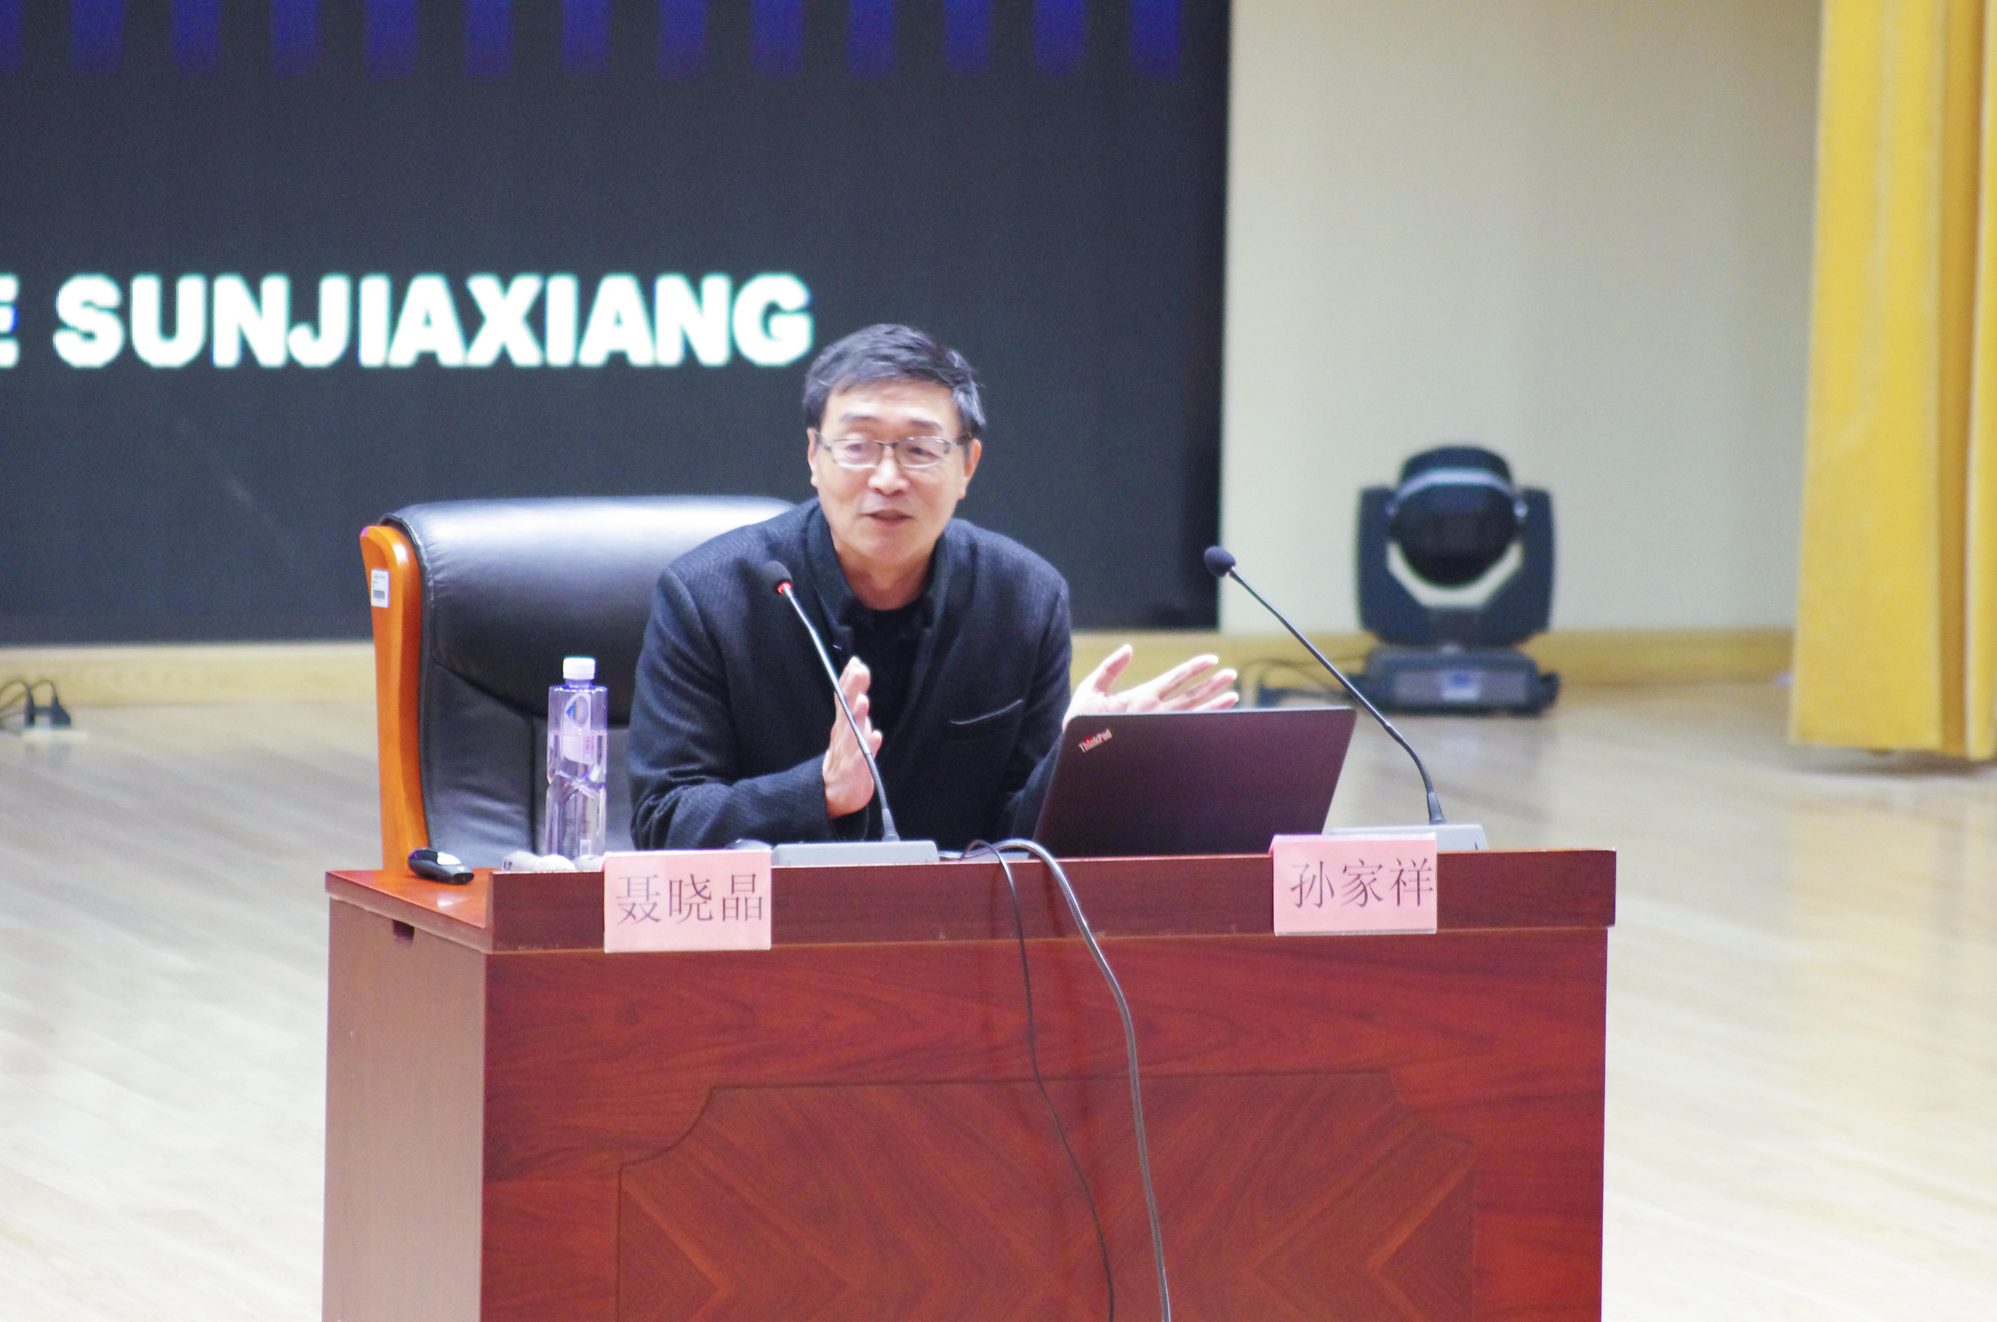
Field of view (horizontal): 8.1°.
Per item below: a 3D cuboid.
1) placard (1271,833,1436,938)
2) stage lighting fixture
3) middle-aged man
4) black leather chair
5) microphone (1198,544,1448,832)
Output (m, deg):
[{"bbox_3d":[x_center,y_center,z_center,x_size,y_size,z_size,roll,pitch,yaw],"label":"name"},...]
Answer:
[{"bbox_3d":[0.369,0.234,14.691,0.174,0.102,0.040,-1,6,-18],"label":"placard"},{"bbox_3d":[0.778,-0.147,24.268,0.350,0.455,0.330,1,6,-3],"label":"stage lighting fixture"},{"bbox_3d":[-0.133,0.302,15.327,0.620,1.300,0.800,-1,6,-16],"label":"middle-aged man"},{"bbox_3d":[-0.372,0.396,15.354,0.620,1.100,0.720,-1,6,-20],"label":"black leather chair"},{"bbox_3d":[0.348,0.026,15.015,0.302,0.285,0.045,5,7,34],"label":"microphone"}]

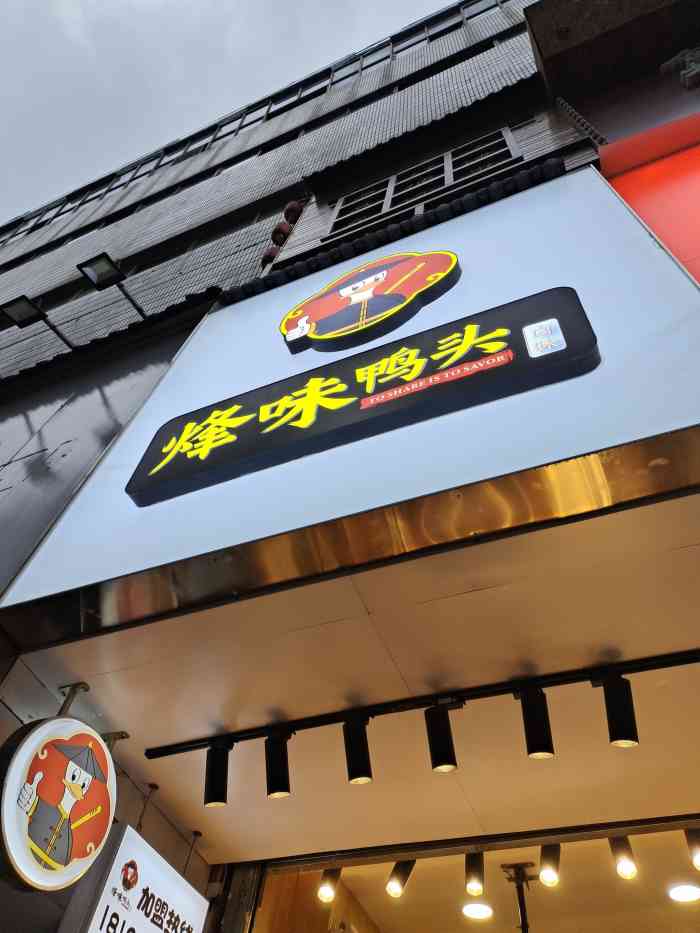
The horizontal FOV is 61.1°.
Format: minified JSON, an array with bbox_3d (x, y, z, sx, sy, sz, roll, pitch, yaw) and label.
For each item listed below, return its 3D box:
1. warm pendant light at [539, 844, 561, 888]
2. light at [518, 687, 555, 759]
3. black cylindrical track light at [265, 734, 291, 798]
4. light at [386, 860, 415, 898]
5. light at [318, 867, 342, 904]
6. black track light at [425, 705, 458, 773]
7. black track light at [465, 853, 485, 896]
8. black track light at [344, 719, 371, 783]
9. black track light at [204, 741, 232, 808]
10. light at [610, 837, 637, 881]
[{"bbox_3d":[0.795,1.547,2.346,0.075,0.180,0.075,6,-73,18],"label":"warm pendant light"},{"bbox_3d":[0.555,0.759,1.760,0.075,0.180,0.075,-1,-39,6],"label":"light"},{"bbox_3d":[-0.242,0.998,1.981,0.075,0.180,0.075,-6,-39,-5],"label":"black cylindrical track light"},{"bbox_3d":[0.223,1.710,2.505,0.075,0.180,0.075,44,-61,10],"label":"light"},{"bbox_3d":[-0.082,1.793,2.586,0.075,0.180,0.075,-12,-87,12],"label":"light"},{"bbox_3d":[0.280,0.836,1.835,0.075,0.180,0.075,-18,-43,16],"label":"black track light"},{"bbox_3d":[0.511,1.637,2.426,0.075,0.180,0.075,3,-71,10],"label":"black track light"},{"bbox_3d":[0.024,0.911,1.906,0.075,0.180,0.075,-4,-42,-4],"label":"black track light"},{"bbox_3d":[-0.455,1.055,2.033,0.075,0.180,0.075,-23,-43,18],"label":"black track light"},{"bbox_3d":[1.042,1.473,2.276,0.075,0.180,0.075,-16,-82,14],"label":"light"}]

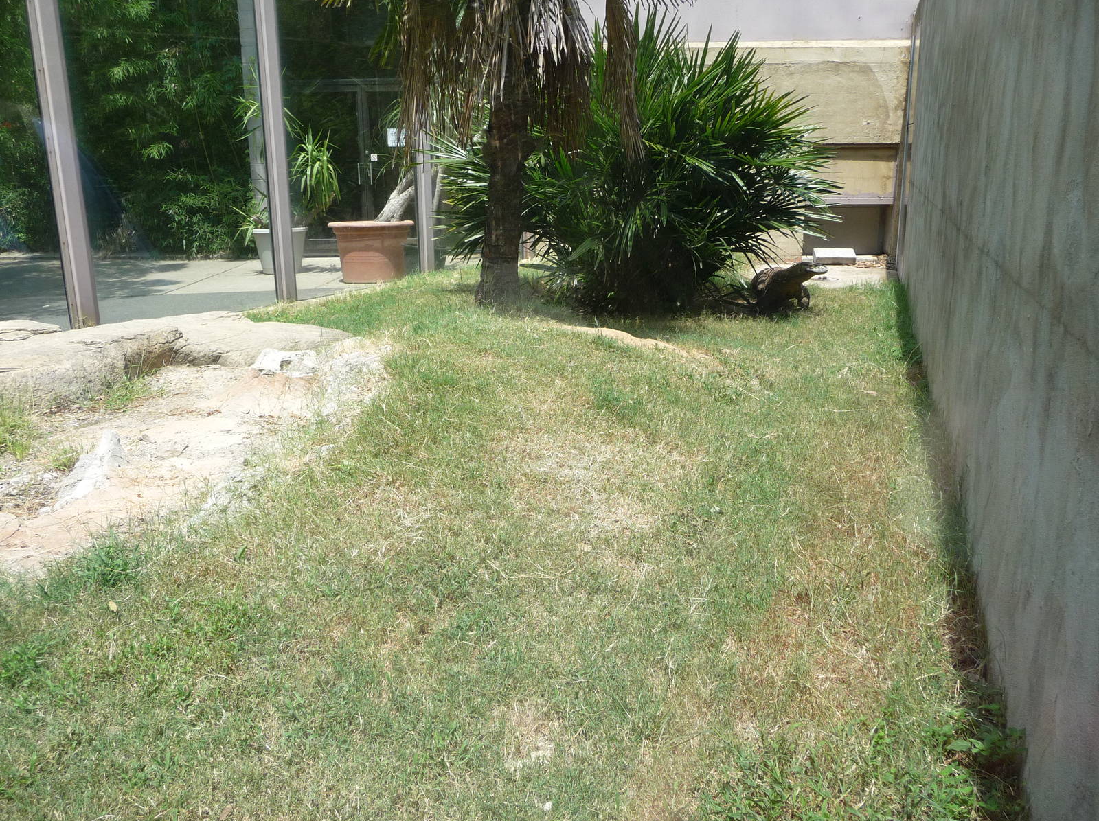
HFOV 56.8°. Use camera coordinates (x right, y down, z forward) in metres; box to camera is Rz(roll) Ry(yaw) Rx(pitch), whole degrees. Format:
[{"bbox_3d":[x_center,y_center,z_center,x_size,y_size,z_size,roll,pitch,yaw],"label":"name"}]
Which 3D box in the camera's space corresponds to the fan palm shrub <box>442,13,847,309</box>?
[{"bbox_3d":[0.800,-2.220,9.150,3.500,2.500,3.100,1,15,5],"label":"fan palm shrub"}]

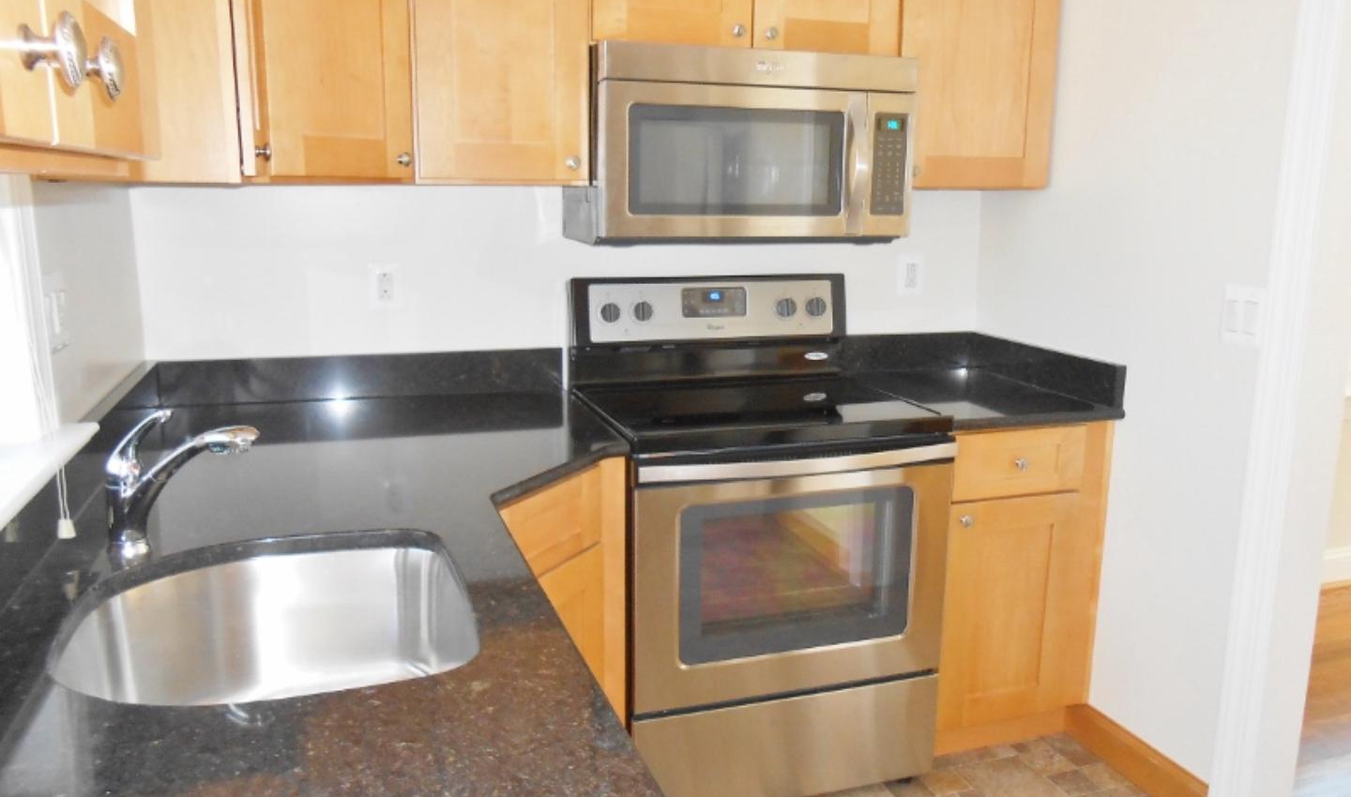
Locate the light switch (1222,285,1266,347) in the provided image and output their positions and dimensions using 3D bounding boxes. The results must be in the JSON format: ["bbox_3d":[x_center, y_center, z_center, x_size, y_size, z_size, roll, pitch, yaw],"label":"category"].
[{"bbox_3d":[1.185,-0.171,2.125,0.009,0.122,0.102,-3,11,-18],"label":"light switch"}]

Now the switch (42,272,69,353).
[{"bbox_3d":[-0.969,-0.137,1.593,0.009,0.119,0.114,-3,11,-18],"label":"switch"}]

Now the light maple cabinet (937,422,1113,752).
[{"bbox_3d":[0.764,0.438,2.773,0.472,0.877,0.608,-3,11,-18],"label":"light maple cabinet"}]

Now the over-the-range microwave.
[{"bbox_3d":[0.136,-0.595,2.455,0.758,0.420,0.439,-3,11,-18],"label":"over-the-range microwave"}]

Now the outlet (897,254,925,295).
[{"bbox_3d":[0.680,-0.353,2.915,0.078,0.117,0.009,-3,11,-18],"label":"outlet"}]

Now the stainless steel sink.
[{"bbox_3d":[-0.478,0.359,1.227,0.455,0.215,0.530,-3,11,-18],"label":"stainless steel sink"}]

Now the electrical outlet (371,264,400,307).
[{"bbox_3d":[-0.706,-0.272,2.472,0.071,0.113,0.009,-3,11,-18],"label":"electrical outlet"}]

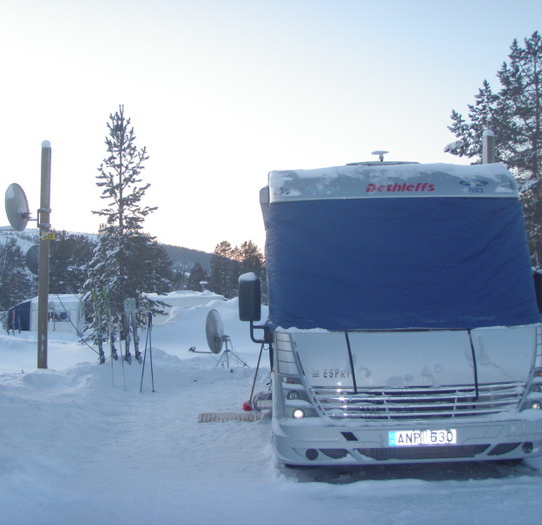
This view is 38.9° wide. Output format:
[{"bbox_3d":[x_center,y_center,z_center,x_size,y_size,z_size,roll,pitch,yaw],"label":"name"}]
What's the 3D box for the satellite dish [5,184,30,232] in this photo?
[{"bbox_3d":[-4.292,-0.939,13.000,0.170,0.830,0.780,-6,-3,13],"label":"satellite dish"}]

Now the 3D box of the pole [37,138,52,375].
[{"bbox_3d":[-3.847,-0.138,13.070,0.170,3.860,0.170,0,-2,0],"label":"pole"}]

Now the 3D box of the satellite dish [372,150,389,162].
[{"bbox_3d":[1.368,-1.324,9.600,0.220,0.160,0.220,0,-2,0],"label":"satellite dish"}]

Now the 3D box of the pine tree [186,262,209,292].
[{"bbox_3d":[-5.623,1.208,58.000,1.700,2.600,1.700,0,-2,0],"label":"pine tree"}]

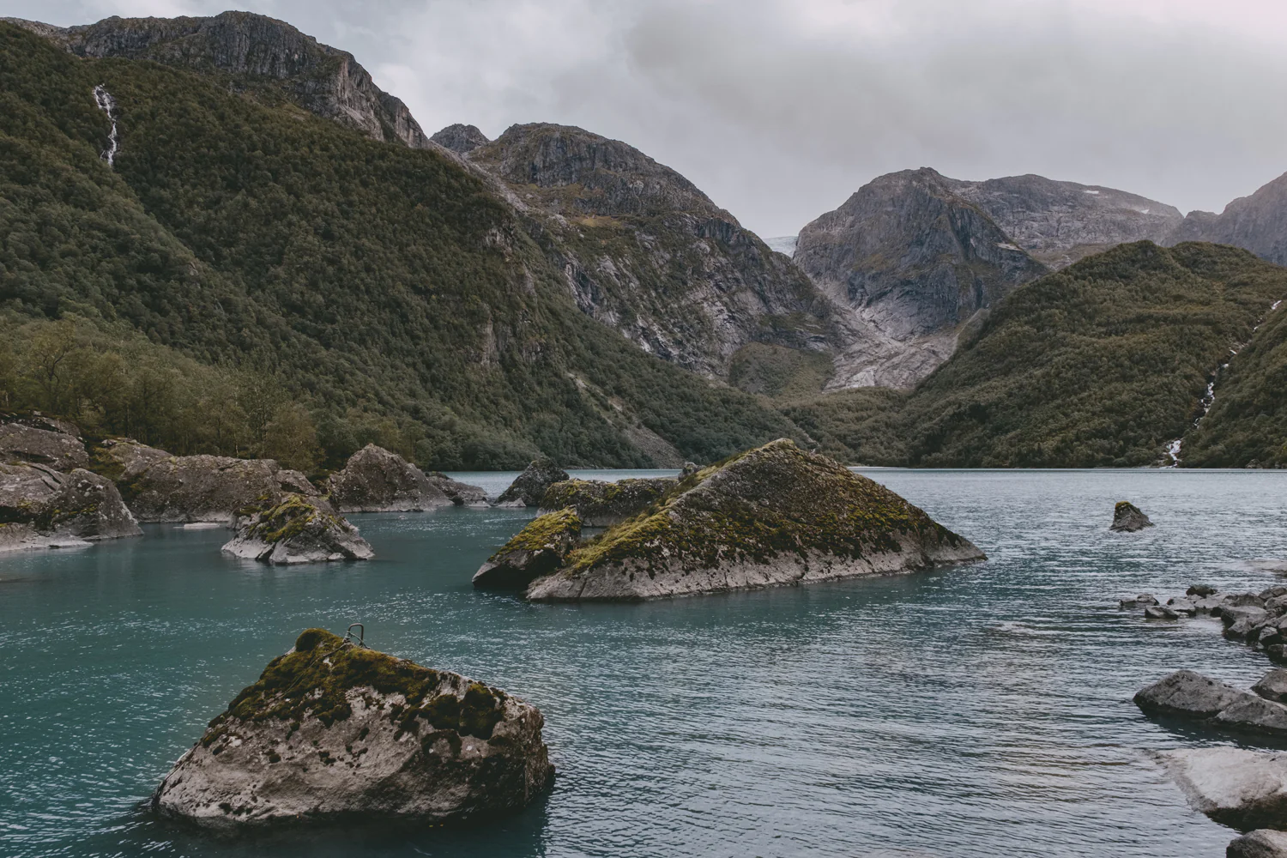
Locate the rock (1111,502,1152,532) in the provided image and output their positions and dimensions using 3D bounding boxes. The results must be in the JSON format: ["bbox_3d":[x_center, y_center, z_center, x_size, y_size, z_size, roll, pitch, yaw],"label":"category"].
[{"bbox_3d":[21.600,3.776,40.884,1.900,1.220,1.800,1,-2,-15],"label":"rock"}]

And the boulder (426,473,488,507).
[{"bbox_3d":[-12.700,4.177,63.886,4.300,2.200,3.300,0,-2,0],"label":"boulder"}]

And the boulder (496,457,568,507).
[{"bbox_3d":[-7.700,3.679,65.907,4.800,3.350,4.300,0,-2,0],"label":"boulder"}]

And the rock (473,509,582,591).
[{"bbox_3d":[-2.800,2.783,22.109,2.300,1.750,2.300,1,-2,-15],"label":"rock"}]

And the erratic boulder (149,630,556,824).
[{"bbox_3d":[-2.450,2.491,8.360,3.150,1.370,2.200,0,-2,-6],"label":"erratic boulder"}]

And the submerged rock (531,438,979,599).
[{"bbox_3d":[3.700,2.067,24.939,13.600,3.400,6.000,1,-3,-32],"label":"submerged rock"}]

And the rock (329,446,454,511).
[{"bbox_3d":[-15.600,3.045,57.926,7.000,4.000,5.600,0,-2,0],"label":"rock"}]

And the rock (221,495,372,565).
[{"bbox_3d":[-10.800,2.996,28.906,4.500,1.850,3.900,0,-2,5],"label":"rock"}]

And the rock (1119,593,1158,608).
[{"bbox_3d":[10.020,3.423,18.862,0.720,0.260,0.550,0,-2,5],"label":"rock"}]

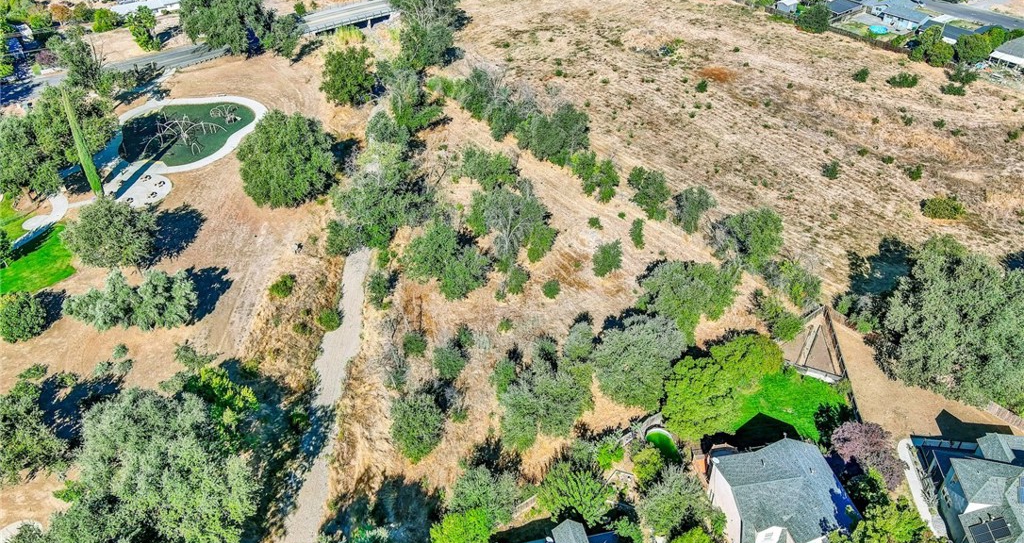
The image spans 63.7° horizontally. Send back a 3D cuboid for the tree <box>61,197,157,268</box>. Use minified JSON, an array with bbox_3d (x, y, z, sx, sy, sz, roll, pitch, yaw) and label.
[{"bbox_3d":[-63.890,-5.060,131.880,12.800,12.000,12.800,0,36,0],"label":"tree"}]

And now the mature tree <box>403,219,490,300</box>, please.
[{"bbox_3d":[-10.230,-1.610,129.400,13.500,9.000,15.500,0,38,0],"label":"mature tree"}]

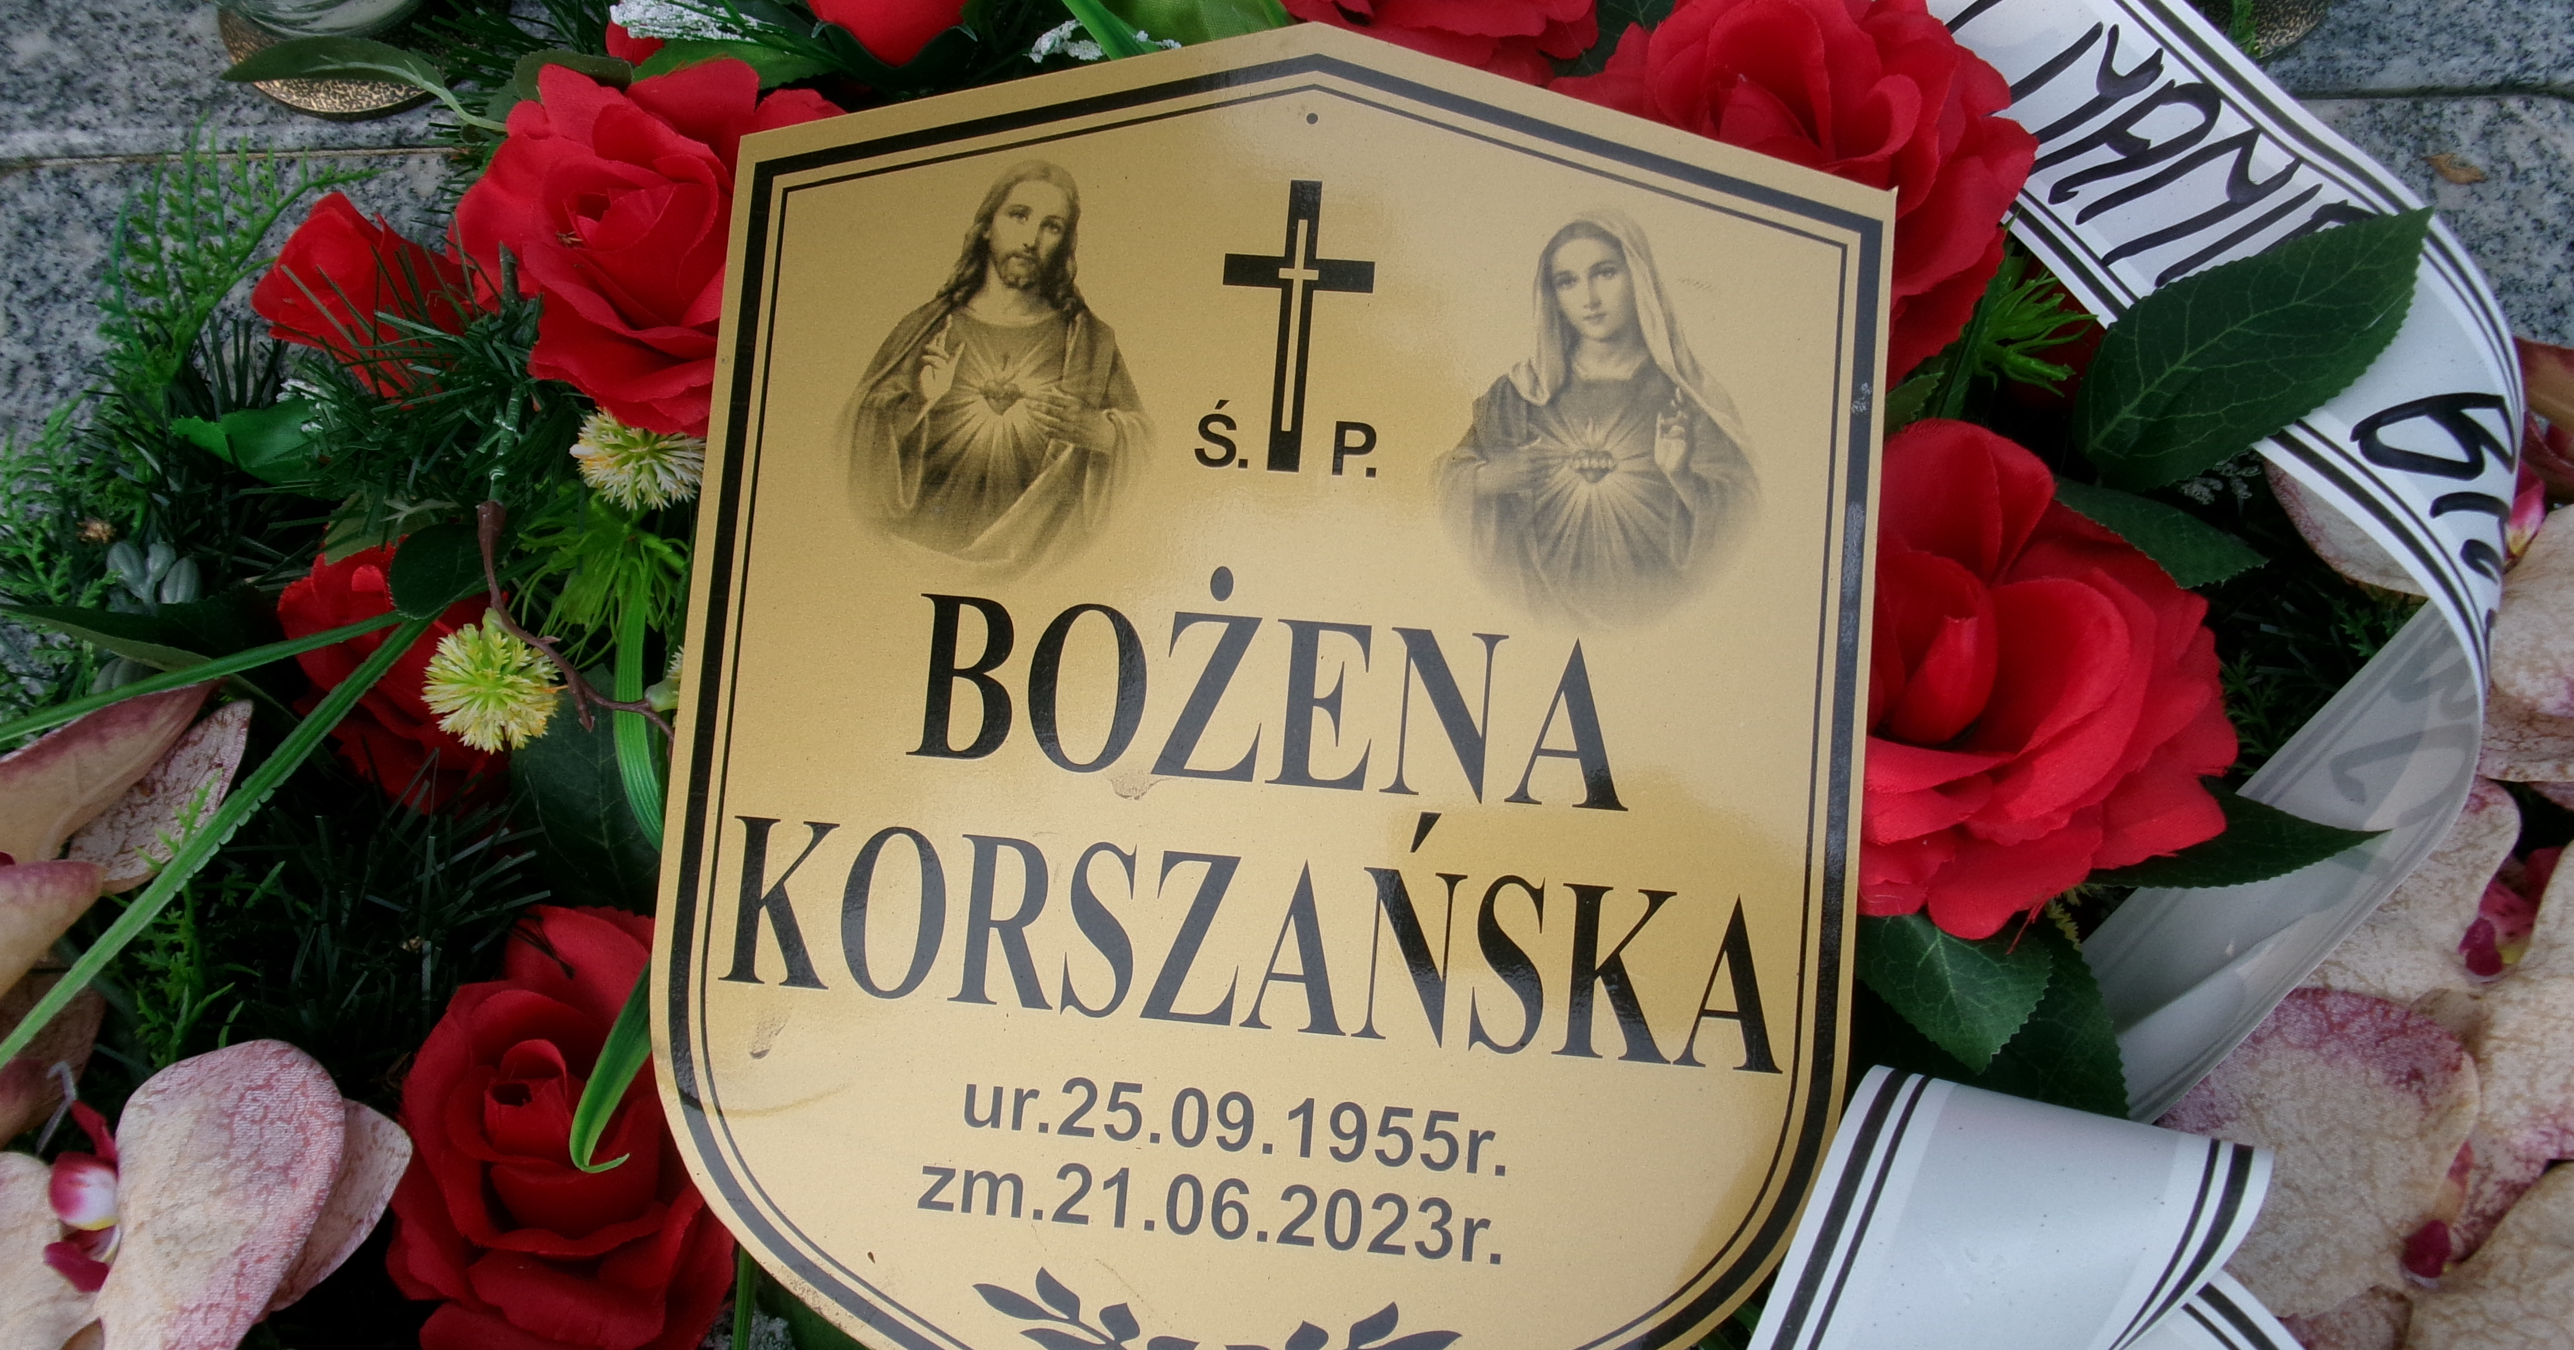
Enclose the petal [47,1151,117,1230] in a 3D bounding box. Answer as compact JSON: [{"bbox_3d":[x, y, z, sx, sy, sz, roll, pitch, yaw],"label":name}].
[{"bbox_3d":[-0.209,0.090,0.362,0.014,0.014,0.013,4,37,5],"label":"petal"}]

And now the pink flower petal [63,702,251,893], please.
[{"bbox_3d":[-0.234,0.025,0.430,0.028,0.012,0.053,43,82,8],"label":"pink flower petal"}]

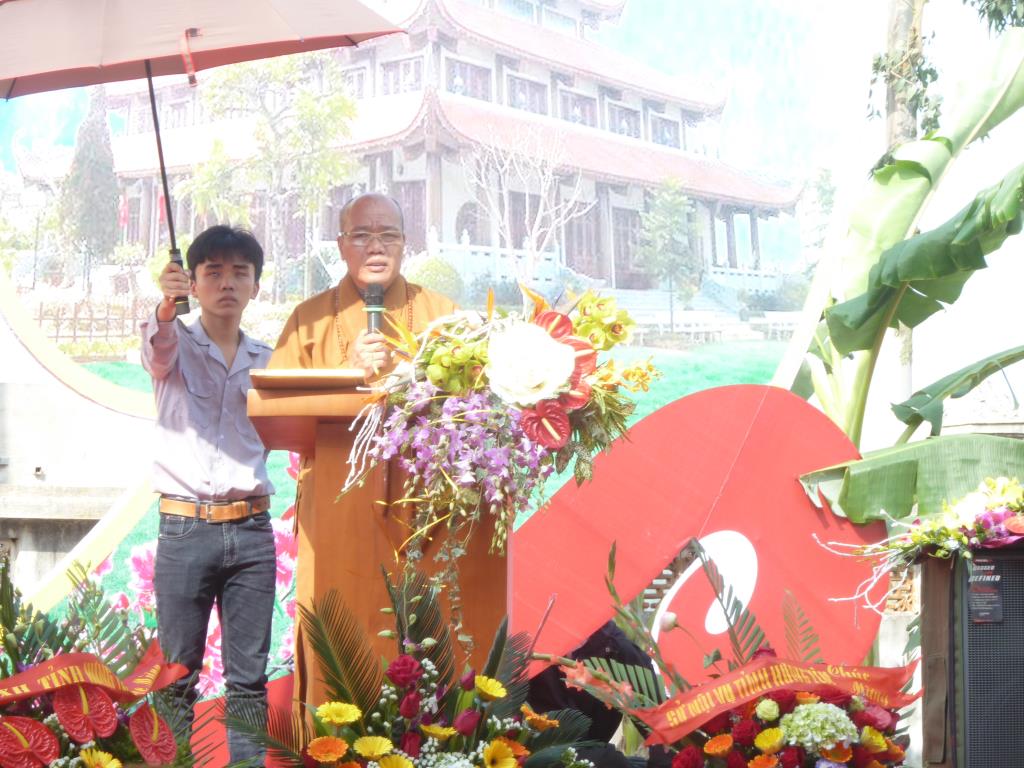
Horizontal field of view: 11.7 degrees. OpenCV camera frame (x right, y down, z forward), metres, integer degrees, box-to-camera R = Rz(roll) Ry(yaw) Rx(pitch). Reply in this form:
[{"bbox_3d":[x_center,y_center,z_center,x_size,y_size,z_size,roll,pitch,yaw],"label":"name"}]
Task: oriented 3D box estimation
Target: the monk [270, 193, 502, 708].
[{"bbox_3d":[-0.345,0.335,12.600,0.560,1.630,0.400,0,0,-5],"label":"monk"}]

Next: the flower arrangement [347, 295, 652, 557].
[{"bbox_3d":[-0.025,0.100,12.050,0.750,0.660,0.420,0,0,-8],"label":"flower arrangement"}]

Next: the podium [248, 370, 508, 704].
[{"bbox_3d":[-0.285,0.560,12.250,0.750,1.180,0.480,0,0,-7],"label":"podium"}]

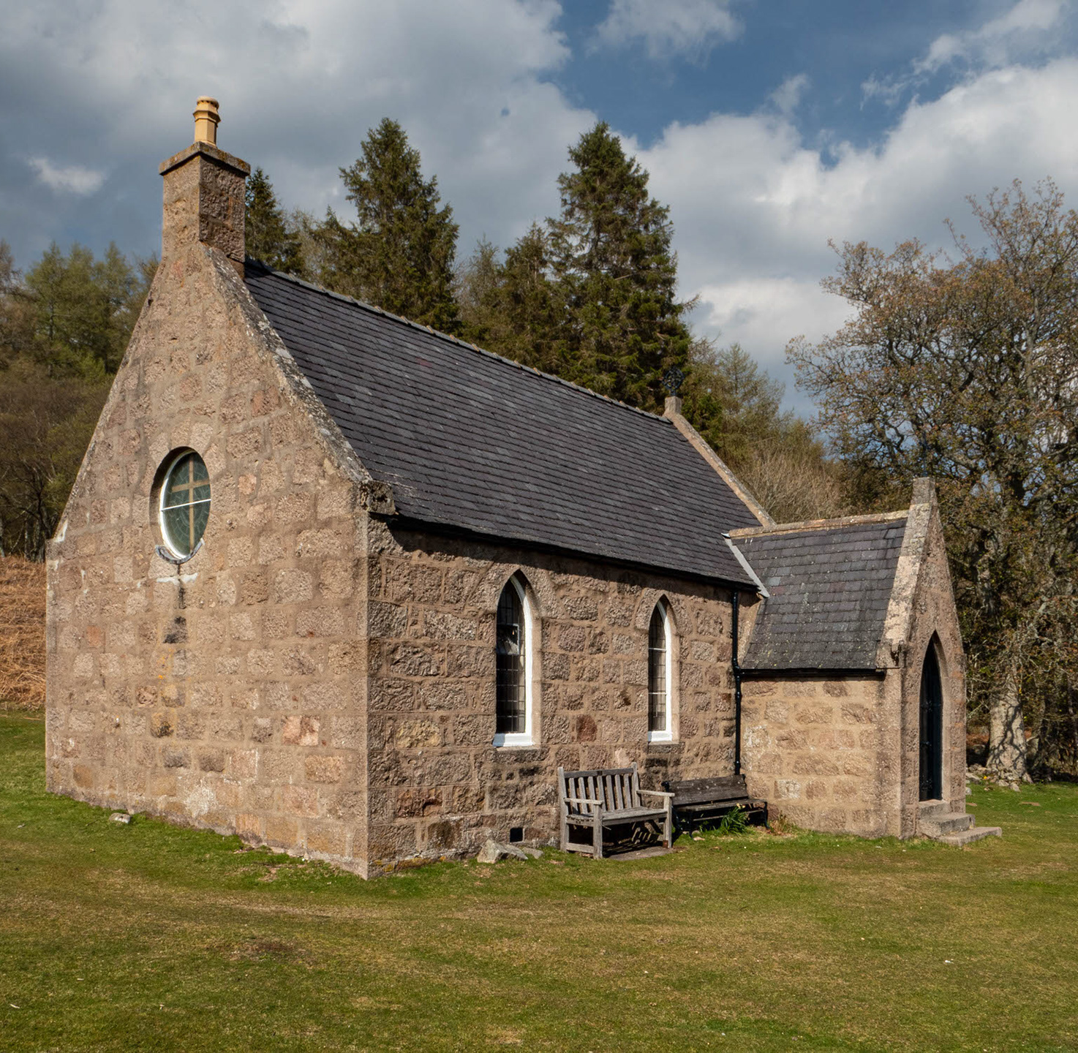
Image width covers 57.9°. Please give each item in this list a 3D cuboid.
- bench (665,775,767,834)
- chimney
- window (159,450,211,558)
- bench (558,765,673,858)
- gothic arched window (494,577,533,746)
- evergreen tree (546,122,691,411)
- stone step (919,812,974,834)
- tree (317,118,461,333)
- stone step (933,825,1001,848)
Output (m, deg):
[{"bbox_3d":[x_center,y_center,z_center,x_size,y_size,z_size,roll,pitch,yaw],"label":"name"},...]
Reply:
[{"bbox_3d":[2.346,3.533,12.551,0.440,0.700,2.001,-6,-9,39],"label":"bench"},{"bbox_3d":[-3.705,-3.757,10.813,0.821,1.750,0.618,-6,-9,39],"label":"chimney"},{"bbox_3d":[-3.854,-0.230,10.716,1.060,1.120,0.100,-6,-9,39],"label":"window"},{"bbox_3d":[0.888,3.112,10.767,0.540,0.880,1.489,-6,-9,39],"label":"bench"},{"bbox_3d":[-0.275,1.419,10.299,0.150,1.760,0.600,-6,-9,39],"label":"gothic arched window"},{"bbox_3d":[3.104,-5.759,38.000,6.300,20.000,6.300,0,-7,0],"label":"evergreen tree"},{"bbox_3d":[5.704,4.153,13.661,0.340,0.180,1.505,-6,-9,39],"label":"stone step"},{"bbox_3d":[-5.845,-6.187,38.000,6.000,19.500,6.000,0,-7,0],"label":"tree"},{"bbox_3d":[6.059,4.344,13.696,0.360,0.120,2.011,-6,-9,39],"label":"stone step"}]

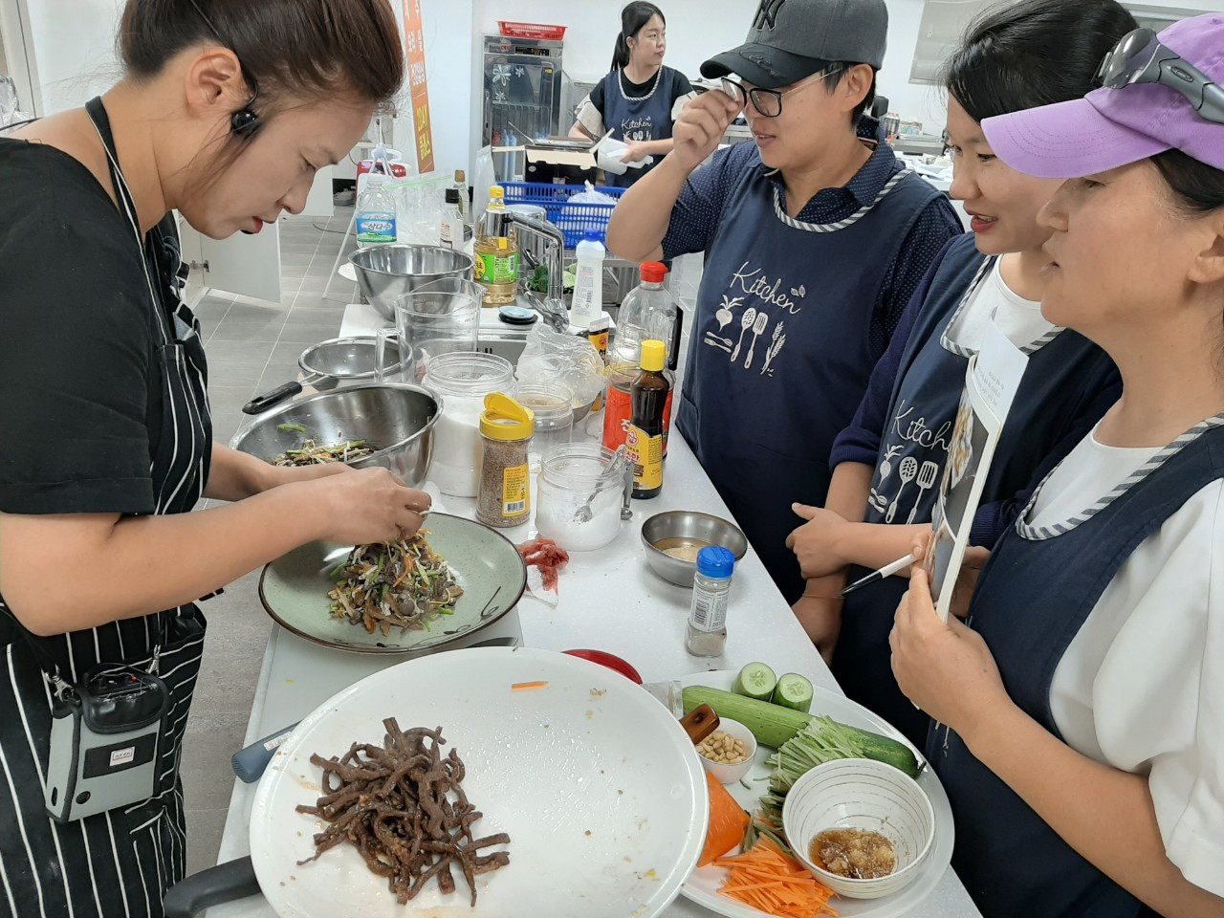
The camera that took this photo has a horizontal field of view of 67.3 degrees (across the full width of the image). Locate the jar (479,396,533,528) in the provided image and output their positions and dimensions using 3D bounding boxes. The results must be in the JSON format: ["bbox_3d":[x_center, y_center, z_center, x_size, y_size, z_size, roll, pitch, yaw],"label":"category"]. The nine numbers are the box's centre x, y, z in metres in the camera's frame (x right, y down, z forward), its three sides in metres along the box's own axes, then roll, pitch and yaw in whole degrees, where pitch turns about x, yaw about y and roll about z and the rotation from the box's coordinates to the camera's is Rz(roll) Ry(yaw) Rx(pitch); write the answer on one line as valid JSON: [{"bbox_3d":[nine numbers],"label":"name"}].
[{"bbox_3d":[-0.144,-0.001,1.245,0.074,0.173,0.074,4,25,-2],"label":"jar"}]

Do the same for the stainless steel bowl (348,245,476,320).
[{"bbox_3d":[-0.447,-0.390,2.072,0.279,0.122,0.279,-1,26,-11],"label":"stainless steel bowl"}]

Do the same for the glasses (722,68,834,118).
[{"bbox_3d":[0.280,-0.615,1.506,0.142,0.046,0.140,-30,42,-23],"label":"glasses"}]

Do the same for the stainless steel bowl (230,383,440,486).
[{"bbox_3d":[-0.360,0.004,1.256,0.280,0.120,0.280,-10,27,-7],"label":"stainless steel bowl"}]

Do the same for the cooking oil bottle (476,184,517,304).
[{"bbox_3d":[-0.287,-0.535,2.297,0.107,0.276,0.107,4,25,-2],"label":"cooking oil bottle"}]

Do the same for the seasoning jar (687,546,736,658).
[{"bbox_3d":[0.111,0.158,1.022,0.045,0.115,0.045,4,25,-2],"label":"seasoning jar"}]

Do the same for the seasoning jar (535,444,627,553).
[{"bbox_3d":[-0.042,0.049,1.238,0.118,0.104,0.118,4,25,-2],"label":"seasoning jar"}]

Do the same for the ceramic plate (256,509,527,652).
[{"bbox_3d":[-0.242,0.147,1.040,0.289,0.045,0.289,-1,26,-11],"label":"ceramic plate"}]

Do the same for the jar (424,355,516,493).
[{"bbox_3d":[-0.206,-0.052,1.340,0.130,0.176,0.130,-1,26,-11],"label":"jar"}]

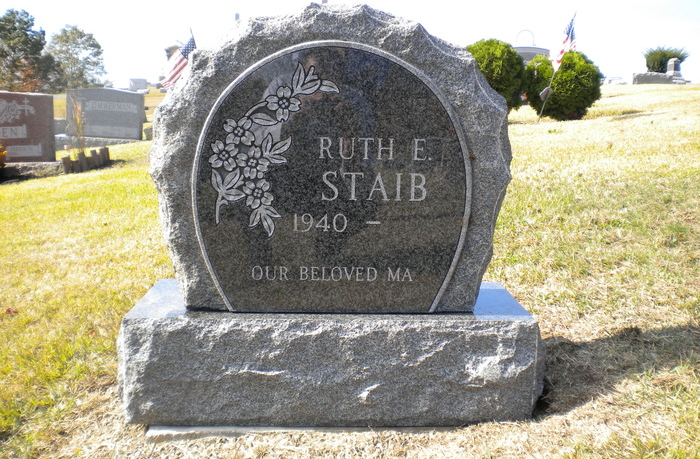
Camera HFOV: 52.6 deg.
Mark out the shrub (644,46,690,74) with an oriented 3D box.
[{"bbox_3d":[9.838,-5.160,22.000,1.380,1.150,1.250,0,10,-1],"label":"shrub"}]

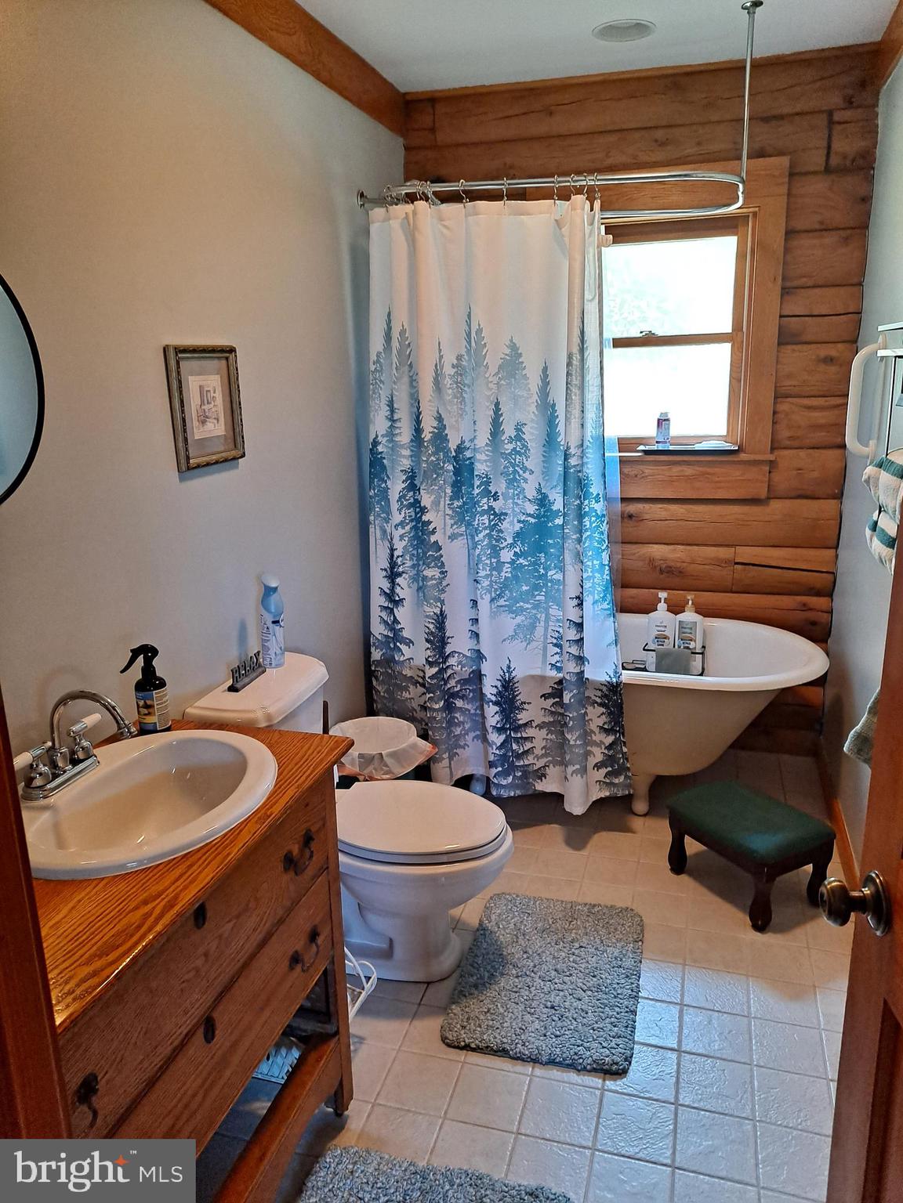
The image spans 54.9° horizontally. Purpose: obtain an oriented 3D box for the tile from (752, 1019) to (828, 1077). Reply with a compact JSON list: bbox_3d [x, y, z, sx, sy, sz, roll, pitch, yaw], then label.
[{"bbox_3d":[0.769,1.023,1.988,0.151,0.010,0.151,3,15,16],"label":"tile"}]

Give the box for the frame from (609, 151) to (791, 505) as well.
[{"bbox_3d":[0.721,-0.955,3.188,0.886,1.137,0.100,3,15,16],"label":"frame"}]

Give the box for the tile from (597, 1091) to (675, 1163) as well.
[{"bbox_3d":[0.373,1.066,1.754,0.150,0.010,0.150,3,15,16],"label":"tile"}]

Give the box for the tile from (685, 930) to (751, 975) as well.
[{"bbox_3d":[0.707,0.937,2.322,0.151,0.010,0.151,3,15,16],"label":"tile"}]

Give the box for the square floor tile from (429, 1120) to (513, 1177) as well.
[{"bbox_3d":[0.037,1.109,1.727,0.151,0.010,0.151,3,15,16],"label":"square floor tile"}]

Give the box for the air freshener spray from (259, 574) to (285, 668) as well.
[{"bbox_3d":[-0.479,0.051,2.329,0.064,0.242,0.064,3,15,16],"label":"air freshener spray"}]

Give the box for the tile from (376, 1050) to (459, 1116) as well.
[{"bbox_3d":[-0.068,1.040,1.875,0.149,0.010,0.149,3,15,16],"label":"tile"}]

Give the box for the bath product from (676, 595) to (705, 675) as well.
[{"bbox_3d":[0.779,0.103,2.802,0.091,0.252,0.062,3,15,16],"label":"bath product"}]

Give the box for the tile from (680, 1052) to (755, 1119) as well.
[{"bbox_3d":[0.562,1.031,1.846,0.149,0.010,0.149,3,15,16],"label":"tile"}]

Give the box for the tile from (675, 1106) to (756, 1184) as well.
[{"bbox_3d":[0.531,1.093,1.742,0.151,0.010,0.151,3,15,16],"label":"tile"}]

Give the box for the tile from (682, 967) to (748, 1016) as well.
[{"bbox_3d":[0.663,0.976,2.177,0.151,0.010,0.151,3,15,16],"label":"tile"}]

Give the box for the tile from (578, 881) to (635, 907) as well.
[{"bbox_3d":[0.442,0.864,2.498,0.149,0.010,0.149,3,15,16],"label":"tile"}]

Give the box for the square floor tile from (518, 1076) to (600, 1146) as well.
[{"bbox_3d":[0.226,1.058,1.797,0.150,0.010,0.150,3,15,16],"label":"square floor tile"}]

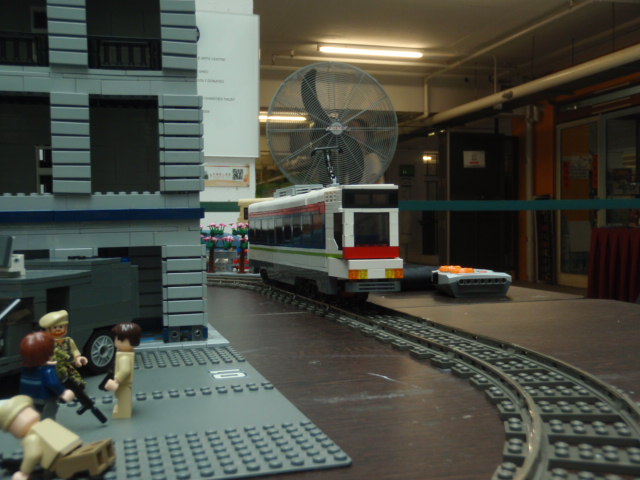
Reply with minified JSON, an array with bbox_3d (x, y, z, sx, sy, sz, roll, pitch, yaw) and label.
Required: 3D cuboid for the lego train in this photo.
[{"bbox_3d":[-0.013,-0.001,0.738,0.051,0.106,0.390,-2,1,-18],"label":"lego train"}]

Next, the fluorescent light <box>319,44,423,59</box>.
[{"bbox_3d":[0.569,-2.060,7.300,1.230,0.090,0.090,-2,1,-18],"label":"fluorescent light"}]

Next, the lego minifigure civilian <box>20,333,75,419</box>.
[{"bbox_3d":[-0.108,0.057,0.262,0.025,0.042,0.019,-1,1,30],"label":"lego minifigure civilian"}]

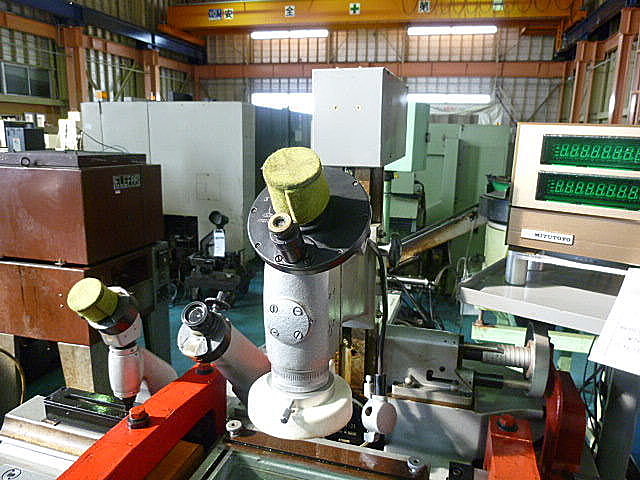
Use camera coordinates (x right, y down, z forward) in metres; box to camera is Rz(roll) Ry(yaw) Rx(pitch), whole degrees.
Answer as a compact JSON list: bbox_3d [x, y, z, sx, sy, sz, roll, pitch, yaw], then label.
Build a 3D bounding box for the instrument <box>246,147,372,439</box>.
[{"bbox_3d":[-0.017,0.058,0.658,0.163,0.378,0.190,5,13,16],"label":"instrument"}]

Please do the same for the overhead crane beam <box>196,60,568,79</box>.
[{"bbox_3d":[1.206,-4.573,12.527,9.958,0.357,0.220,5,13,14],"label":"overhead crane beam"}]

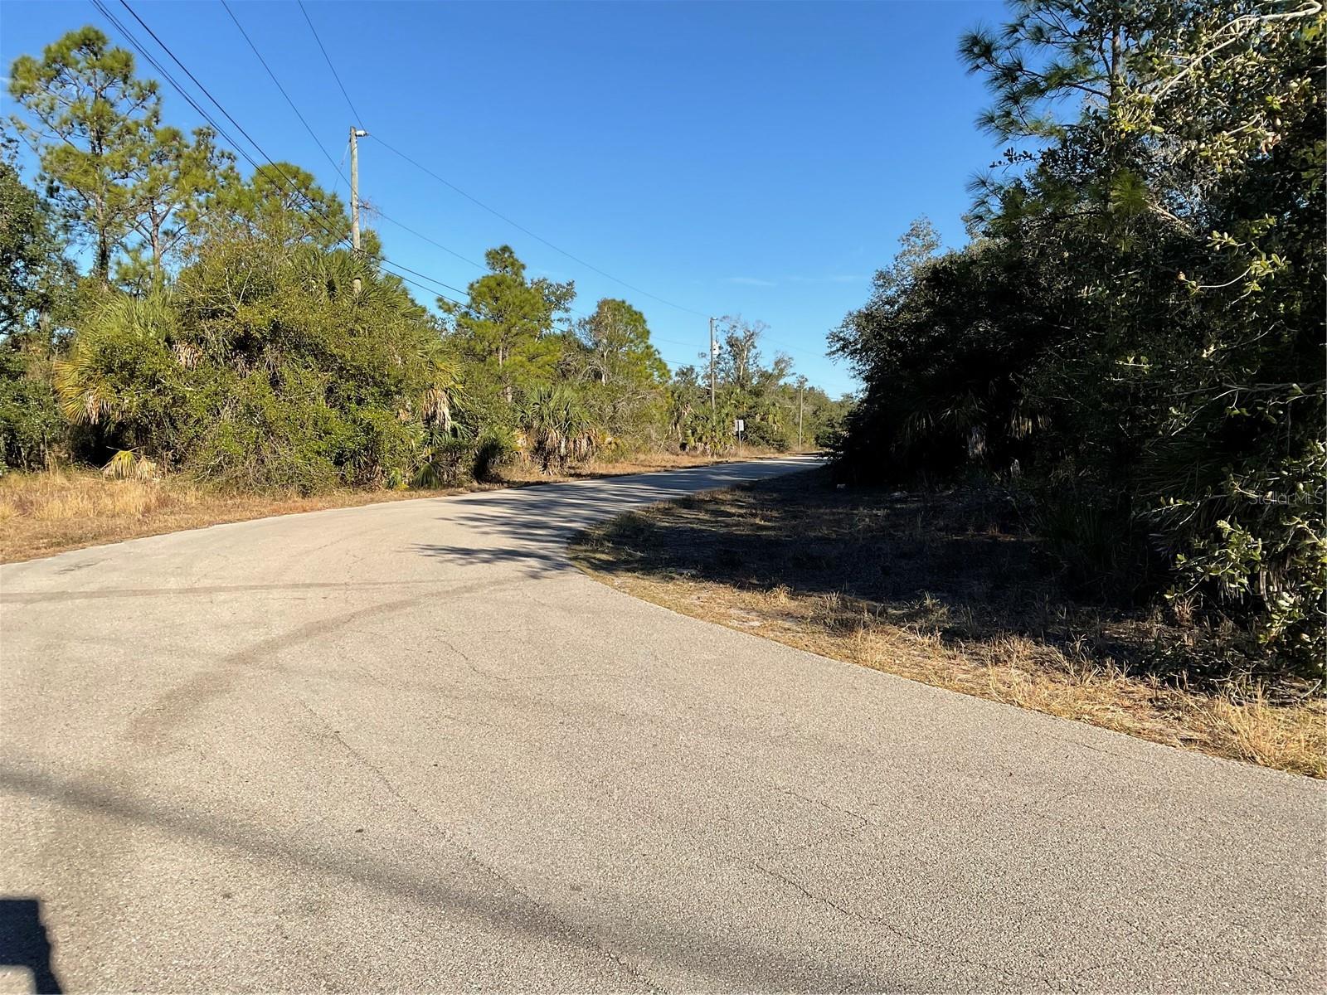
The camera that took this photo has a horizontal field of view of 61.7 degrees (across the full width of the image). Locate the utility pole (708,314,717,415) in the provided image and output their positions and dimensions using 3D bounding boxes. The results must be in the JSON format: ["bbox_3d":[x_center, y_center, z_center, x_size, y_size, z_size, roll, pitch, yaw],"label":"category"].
[{"bbox_3d":[3.600,-7.950,80.000,0.280,10.200,0.280,-1,3,0],"label":"utility pole"}]

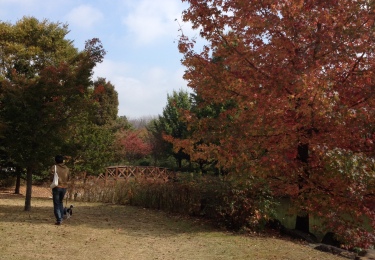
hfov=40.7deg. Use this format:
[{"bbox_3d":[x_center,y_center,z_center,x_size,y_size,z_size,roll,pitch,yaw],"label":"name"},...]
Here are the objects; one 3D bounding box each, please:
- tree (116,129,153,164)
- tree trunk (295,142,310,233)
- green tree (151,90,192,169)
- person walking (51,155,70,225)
[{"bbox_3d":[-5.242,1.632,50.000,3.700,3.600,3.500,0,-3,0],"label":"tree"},{"bbox_3d":[2.502,1.251,11.000,0.310,1.970,0.310,0,-3,0],"label":"tree trunk"},{"bbox_3d":[-1.092,-0.045,46.000,4.800,7.200,4.800,0,-3,0],"label":"green tree"},{"bbox_3d":[-2.990,1.412,11.900,0.470,1.650,0.420,0,-3,8],"label":"person walking"}]

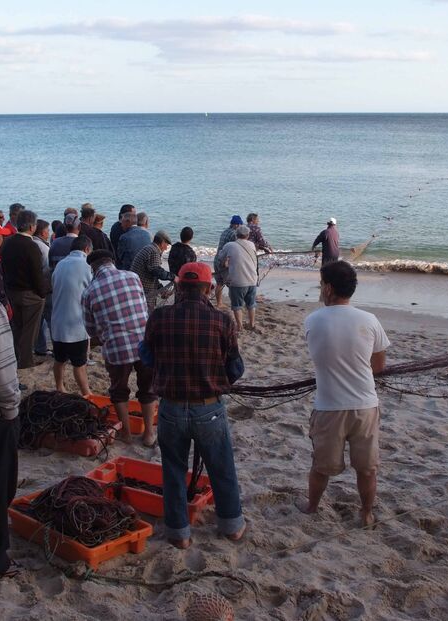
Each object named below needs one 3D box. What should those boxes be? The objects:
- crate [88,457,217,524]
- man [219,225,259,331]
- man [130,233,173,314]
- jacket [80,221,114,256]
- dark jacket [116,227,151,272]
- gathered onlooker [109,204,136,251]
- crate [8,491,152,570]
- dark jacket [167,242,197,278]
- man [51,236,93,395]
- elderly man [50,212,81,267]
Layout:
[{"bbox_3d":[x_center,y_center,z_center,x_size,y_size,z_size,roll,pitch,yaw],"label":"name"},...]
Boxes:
[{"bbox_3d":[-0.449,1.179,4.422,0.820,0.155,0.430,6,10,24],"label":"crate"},{"bbox_3d":[0.209,-0.507,10.434,0.550,1.660,0.420,2,16,6],"label":"man"},{"bbox_3d":[-0.880,-0.174,8.279,0.550,1.620,0.540,-5,17,-17],"label":"man"},{"bbox_3d":[-1.886,-0.990,10.126,0.540,0.700,0.340,8,18,24],"label":"jacket"},{"bbox_3d":[-1.403,-0.969,10.551,0.520,0.740,0.320,5,17,17],"label":"dark jacket"},{"bbox_3d":[-1.325,-0.537,9.049,0.520,1.770,0.360,6,17,20],"label":"gathered onlooker"},{"bbox_3d":[-0.850,1.260,3.885,0.799,0.140,0.398,7,5,39],"label":"crate"},{"bbox_3d":[-0.611,-0.694,9.902,0.460,0.660,0.280,2,16,8],"label":"dark jacket"},{"bbox_3d":[-1.521,0.065,6.703,0.500,1.610,0.400,6,17,21],"label":"man"},{"bbox_3d":[-2.032,-0.424,8.735,0.520,1.670,0.360,5,17,17],"label":"elderly man"}]

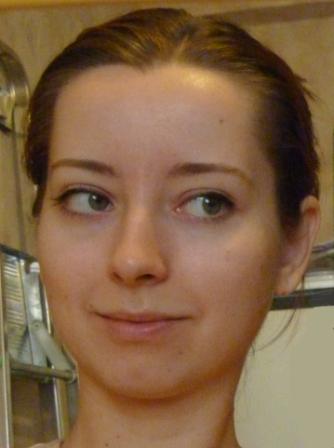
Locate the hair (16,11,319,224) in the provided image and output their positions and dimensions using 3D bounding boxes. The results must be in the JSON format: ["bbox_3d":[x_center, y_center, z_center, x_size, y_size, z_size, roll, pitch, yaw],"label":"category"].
[{"bbox_3d":[0.007,-0.056,0.435,0.170,0.165,0.185,1,-5,15],"label":"hair"}]

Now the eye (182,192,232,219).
[{"bbox_3d":[0.021,-0.010,0.357,0.027,0.015,0.014,2,-4,4],"label":"eye"}]

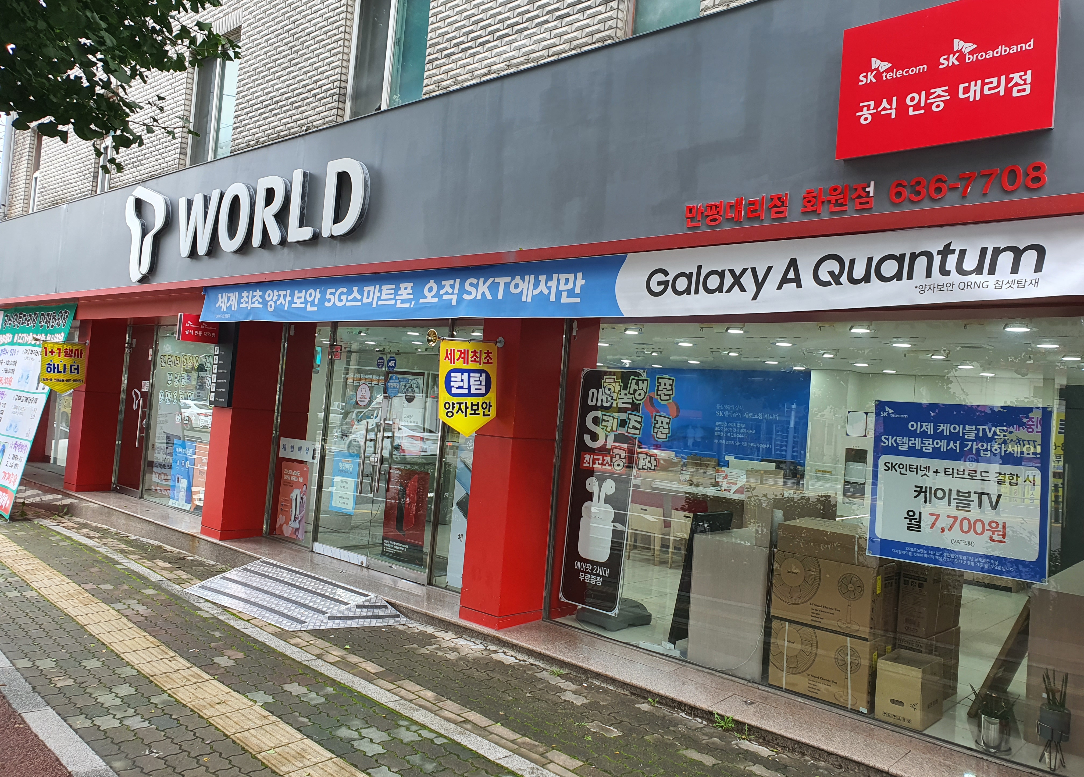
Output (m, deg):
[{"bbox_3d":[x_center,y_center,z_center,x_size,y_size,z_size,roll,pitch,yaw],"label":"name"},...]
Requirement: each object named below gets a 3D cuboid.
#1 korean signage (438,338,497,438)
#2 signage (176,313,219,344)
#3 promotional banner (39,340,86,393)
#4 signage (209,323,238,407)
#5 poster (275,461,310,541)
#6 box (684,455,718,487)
[{"bbox_3d":[-0.528,0.010,5.906,0.020,0.695,0.577,3,2,41],"label":"korean signage"},{"bbox_3d":[-3.674,-0.625,8.716,0.102,0.273,0.404,3,-2,41],"label":"signage"},{"bbox_3d":[-6.547,-0.274,11.136,0.020,0.698,0.564,3,2,41],"label":"promotional banner"},{"bbox_3d":[-3.416,-0.288,8.765,0.389,0.967,0.054,3,-2,41],"label":"signage"},{"bbox_3d":[-2.675,1.204,8.730,0.507,0.794,0.010,3,-2,41],"label":"poster"},{"bbox_3d":[2.159,1.113,10.942,0.365,0.400,0.270,4,-2,25],"label":"box"}]

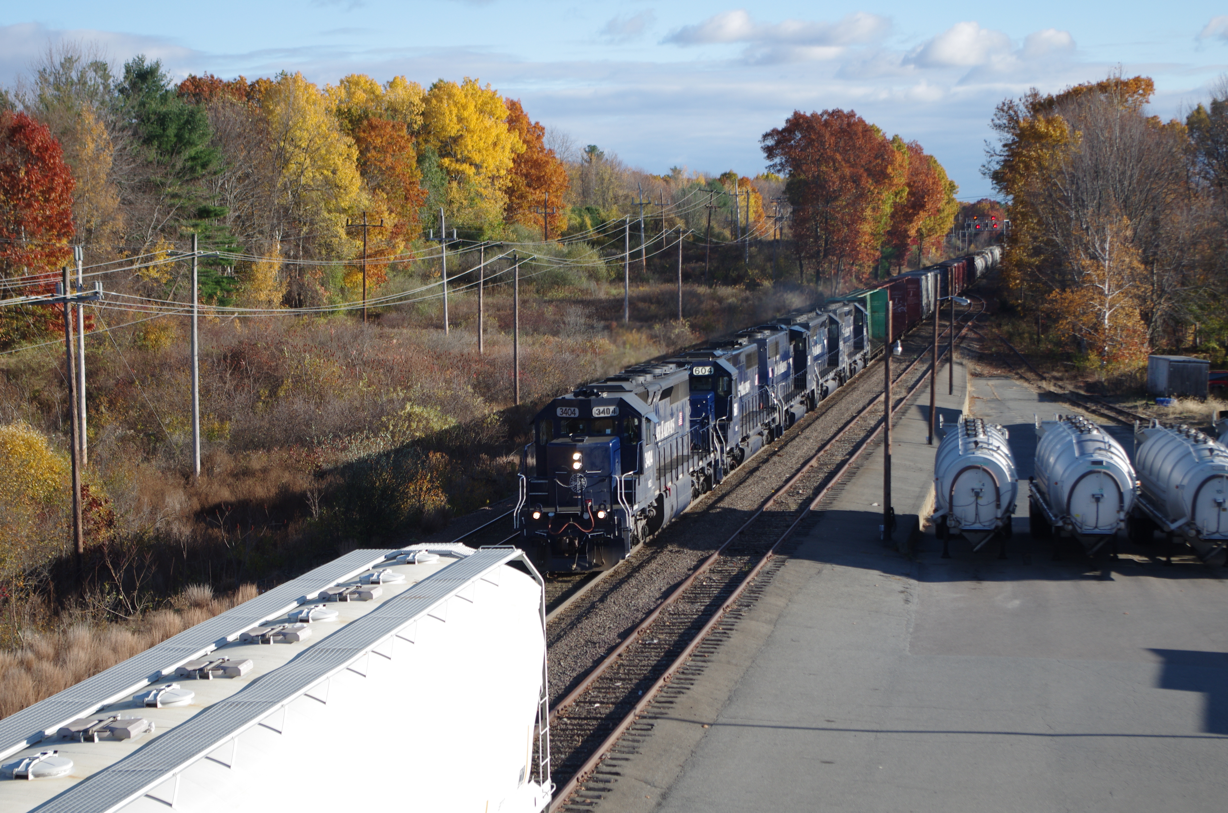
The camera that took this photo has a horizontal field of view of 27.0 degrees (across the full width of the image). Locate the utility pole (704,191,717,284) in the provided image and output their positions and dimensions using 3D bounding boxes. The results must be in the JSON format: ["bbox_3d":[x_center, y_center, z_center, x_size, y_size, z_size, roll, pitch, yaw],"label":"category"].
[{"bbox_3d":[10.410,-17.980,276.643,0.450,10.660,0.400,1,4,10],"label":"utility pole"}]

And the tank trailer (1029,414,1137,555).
[{"bbox_3d":[15.050,2.678,81.967,2.600,3.900,9.800,0,4,5],"label":"tank trailer"}]

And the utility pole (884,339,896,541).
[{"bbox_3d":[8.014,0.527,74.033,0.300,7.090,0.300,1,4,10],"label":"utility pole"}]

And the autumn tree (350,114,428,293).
[{"bbox_3d":[-22.663,-19.525,257.269,7.800,19.500,7.800,0,4,0],"label":"autumn tree"}]

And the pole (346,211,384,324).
[{"bbox_3d":[-19.992,-10.939,204.676,3.000,9.380,0.400,1,4,10],"label":"pole"}]

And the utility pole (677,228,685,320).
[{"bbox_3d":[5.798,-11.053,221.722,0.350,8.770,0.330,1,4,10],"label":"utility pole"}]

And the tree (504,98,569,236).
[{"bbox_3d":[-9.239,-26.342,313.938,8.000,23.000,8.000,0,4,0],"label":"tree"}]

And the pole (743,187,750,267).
[{"bbox_3d":[15.199,-20.137,291.700,0.350,9.540,0.350,1,4,10],"label":"pole"}]

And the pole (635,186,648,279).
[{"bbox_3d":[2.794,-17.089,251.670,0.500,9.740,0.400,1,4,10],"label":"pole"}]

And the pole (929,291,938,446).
[{"bbox_3d":[14.006,-1.911,111.625,0.280,7.200,0.280,2,4,9],"label":"pole"}]

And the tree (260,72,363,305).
[{"bbox_3d":[-27.820,-19.825,234.204,9.400,21.690,8.500,1,4,10],"label":"tree"}]

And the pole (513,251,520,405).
[{"bbox_3d":[-5.939,-4.604,155.658,0.330,9.660,0.310,1,4,10],"label":"pole"}]

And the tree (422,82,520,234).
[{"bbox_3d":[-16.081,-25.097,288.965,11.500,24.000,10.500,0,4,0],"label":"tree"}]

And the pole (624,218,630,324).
[{"bbox_3d":[1.160,-11.610,220.720,0.330,9.500,0.330,1,4,9],"label":"pole"}]

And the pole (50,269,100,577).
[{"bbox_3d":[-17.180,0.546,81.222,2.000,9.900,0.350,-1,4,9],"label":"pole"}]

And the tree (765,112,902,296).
[{"bbox_3d":[25.818,-24.039,299.208,16.500,21.580,14.000,1,4,10],"label":"tree"}]

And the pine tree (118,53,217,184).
[{"bbox_3d":[-35.267,-16.950,202.318,8.000,21.500,8.000,0,4,0],"label":"pine tree"}]

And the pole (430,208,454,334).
[{"bbox_3d":[-11.605,-8.920,172.696,1.600,9.050,0.350,1,4,10],"label":"pole"}]

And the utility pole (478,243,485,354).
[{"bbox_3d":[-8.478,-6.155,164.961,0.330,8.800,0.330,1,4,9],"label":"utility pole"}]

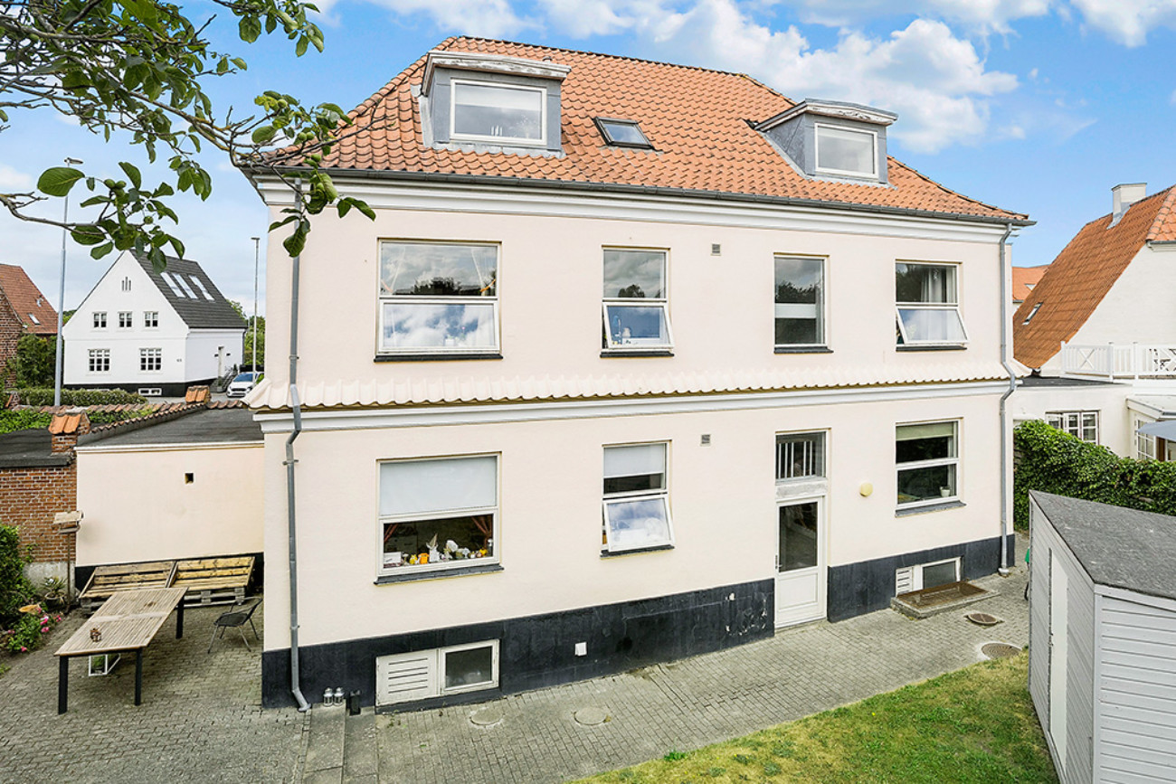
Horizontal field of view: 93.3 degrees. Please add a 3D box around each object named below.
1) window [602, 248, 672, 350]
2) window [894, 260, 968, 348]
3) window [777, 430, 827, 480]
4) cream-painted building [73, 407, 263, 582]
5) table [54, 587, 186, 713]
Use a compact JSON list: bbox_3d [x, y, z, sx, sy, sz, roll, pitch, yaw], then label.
[{"bbox_3d":[0.770,-1.415,8.477,1.116,1.573,0.280,-1,4,-18],"label":"window"},{"bbox_3d":[5.913,-1.522,9.659,1.445,1.486,0.260,-1,3,-17],"label":"window"},{"bbox_3d":[3.371,1.060,8.986,0.977,0.830,0.120,-1,3,-17],"label":"window"},{"bbox_3d":[-7.475,1.738,11.623,3.700,2.550,3.900,-1,3,-17],"label":"cream-painted building"},{"bbox_3d":[-6.550,3.583,7.919,1.000,0.730,1.700,-1,4,-20],"label":"table"}]

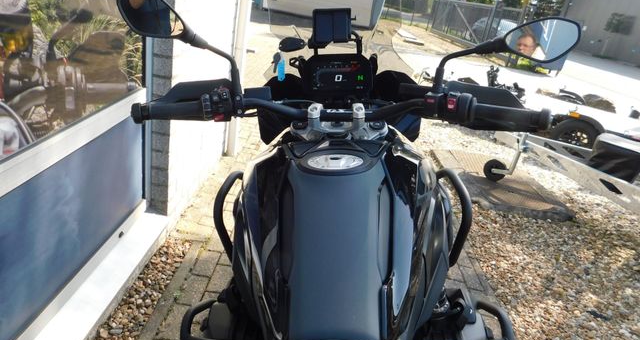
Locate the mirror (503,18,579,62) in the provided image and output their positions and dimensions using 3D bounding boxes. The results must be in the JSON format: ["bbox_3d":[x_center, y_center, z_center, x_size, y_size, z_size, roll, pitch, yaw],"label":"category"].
[{"bbox_3d":[0.461,-0.272,0.885,0.142,0.095,0.050,6,24,17],"label":"mirror"}]

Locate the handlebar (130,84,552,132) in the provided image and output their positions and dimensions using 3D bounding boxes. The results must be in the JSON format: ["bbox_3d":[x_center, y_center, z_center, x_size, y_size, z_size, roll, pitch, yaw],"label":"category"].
[{"bbox_3d":[0.043,-0.135,0.951,0.900,0.110,0.160,0,23,2],"label":"handlebar"}]

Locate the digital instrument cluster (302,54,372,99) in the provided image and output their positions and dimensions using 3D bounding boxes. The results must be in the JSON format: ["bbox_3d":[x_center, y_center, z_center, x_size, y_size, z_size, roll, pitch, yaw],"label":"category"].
[{"bbox_3d":[0.047,-0.245,1.140,0.185,0.125,0.050,0,-10,2],"label":"digital instrument cluster"}]

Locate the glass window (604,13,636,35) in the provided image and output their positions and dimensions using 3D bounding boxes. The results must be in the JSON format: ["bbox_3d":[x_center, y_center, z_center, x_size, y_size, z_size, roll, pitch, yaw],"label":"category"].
[{"bbox_3d":[25.972,-12.635,36.733,0.200,1.500,2.900,8,23,-6],"label":"glass window"}]

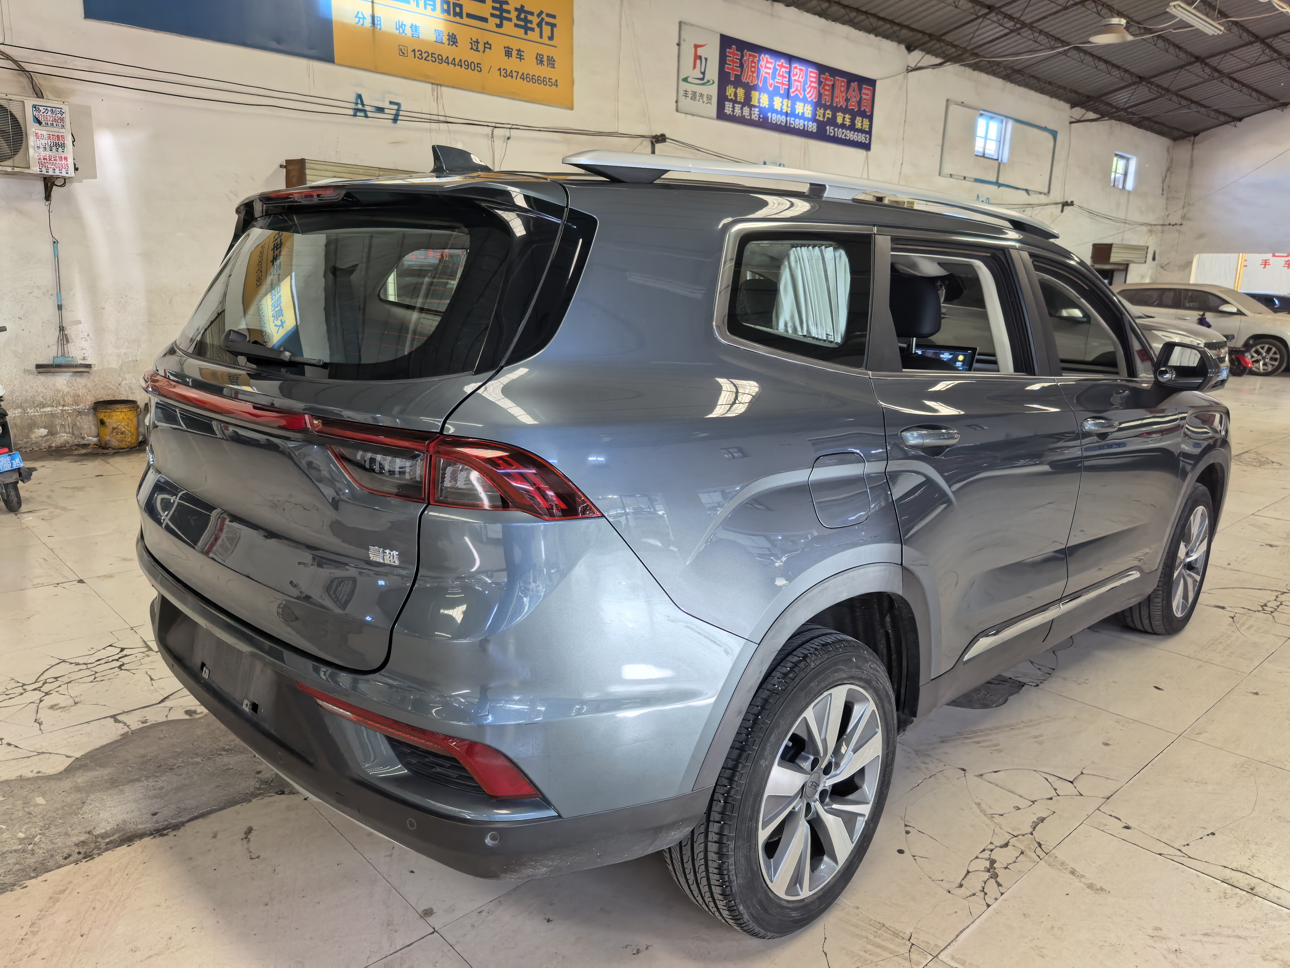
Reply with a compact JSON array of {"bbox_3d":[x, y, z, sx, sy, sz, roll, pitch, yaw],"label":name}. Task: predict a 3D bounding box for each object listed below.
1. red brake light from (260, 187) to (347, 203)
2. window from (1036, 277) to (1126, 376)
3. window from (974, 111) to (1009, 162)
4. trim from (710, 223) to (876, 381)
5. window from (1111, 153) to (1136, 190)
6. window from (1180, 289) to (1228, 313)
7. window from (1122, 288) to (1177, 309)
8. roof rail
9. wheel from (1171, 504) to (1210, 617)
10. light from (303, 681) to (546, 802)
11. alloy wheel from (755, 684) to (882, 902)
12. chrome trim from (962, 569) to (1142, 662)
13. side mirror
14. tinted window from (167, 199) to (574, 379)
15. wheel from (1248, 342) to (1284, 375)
[{"bbox_3d":[-0.734,-0.613,1.907,0.050,0.038,0.400,-10,17,-43],"label":"red brake light"},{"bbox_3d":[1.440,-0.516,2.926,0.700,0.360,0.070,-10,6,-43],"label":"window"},{"bbox_3d":[6.434,-6.430,16.650,1.200,0.750,0.130,-9,16,-41],"label":"window"},{"bbox_3d":[0.349,-0.382,1.881,0.600,0.340,0.060,-10,1,-40],"label":"trim"},{"bbox_3d":[10.976,-7.166,20.587,1.238,0.706,0.130,-9,16,-41],"label":"window"},{"bbox_3d":[10.742,-3.487,17.100,1.000,0.440,0.090,2,-3,4],"label":"window"},{"bbox_3d":[10.468,-3.867,18.600,0.100,0.380,1.200,-8,15,-37],"label":"window"},{"bbox_3d":[0.656,-0.766,2.407,2.250,0.110,0.090,-10,17,-43],"label":"roof rail"},{"bbox_3d":[2.376,0.333,4.028,0.500,0.500,0.170,-10,17,-44],"label":"wheel"},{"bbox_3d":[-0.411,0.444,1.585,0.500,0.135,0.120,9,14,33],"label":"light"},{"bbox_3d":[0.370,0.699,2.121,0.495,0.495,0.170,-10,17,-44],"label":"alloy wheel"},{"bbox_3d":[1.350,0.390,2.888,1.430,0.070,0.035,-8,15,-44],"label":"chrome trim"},{"bbox_3d":[1.916,-0.404,3.140,0.140,0.175,0.200,-8,15,-37],"label":"side mirror"},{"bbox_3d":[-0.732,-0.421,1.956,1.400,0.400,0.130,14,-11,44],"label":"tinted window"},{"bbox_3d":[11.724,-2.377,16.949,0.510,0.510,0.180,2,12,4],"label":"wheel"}]

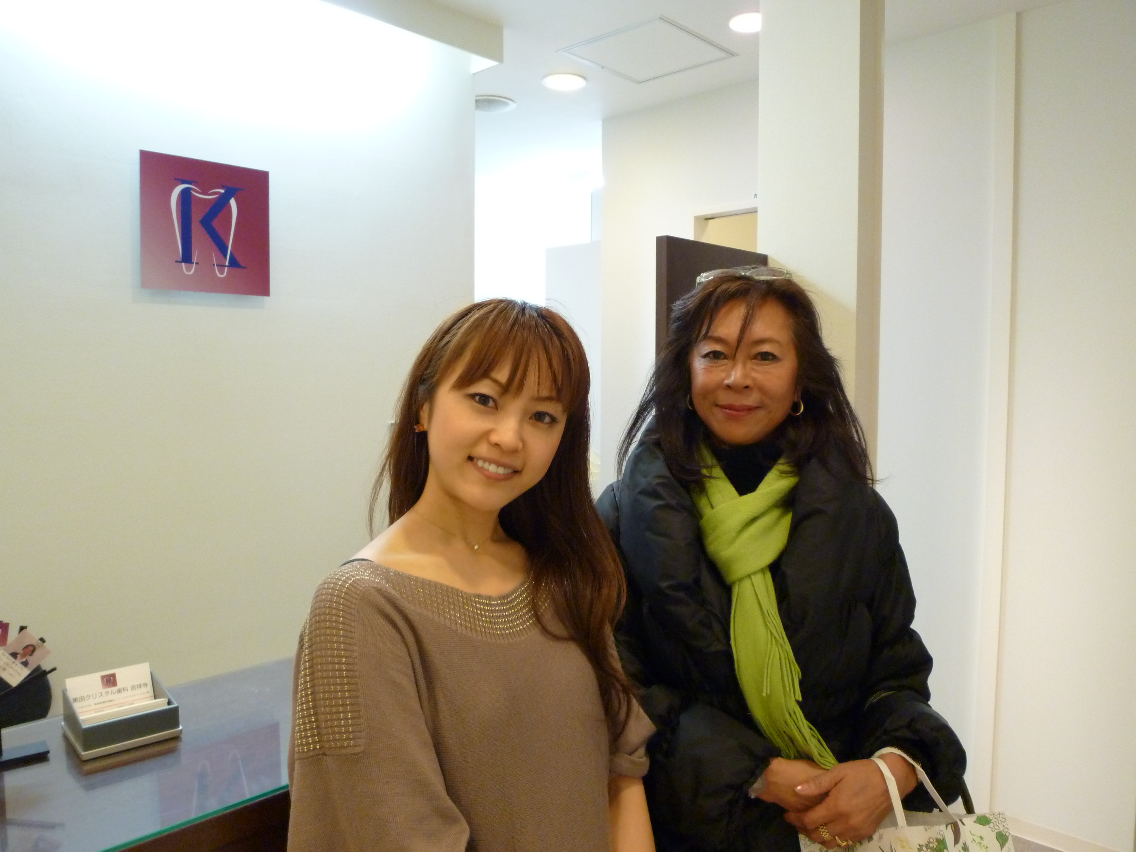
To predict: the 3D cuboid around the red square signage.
[{"bbox_3d":[-0.992,-0.548,2.262,0.355,0.357,0.020,-3,5,-44],"label":"red square signage"}]

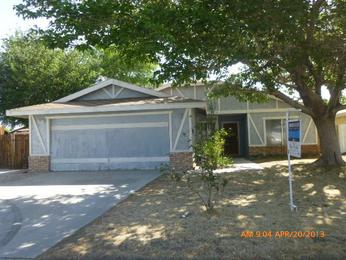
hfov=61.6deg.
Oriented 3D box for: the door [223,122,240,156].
[{"bbox_3d":[3.781,0.591,18.797,0.980,2.080,0.100,-2,-3,7],"label":"door"}]

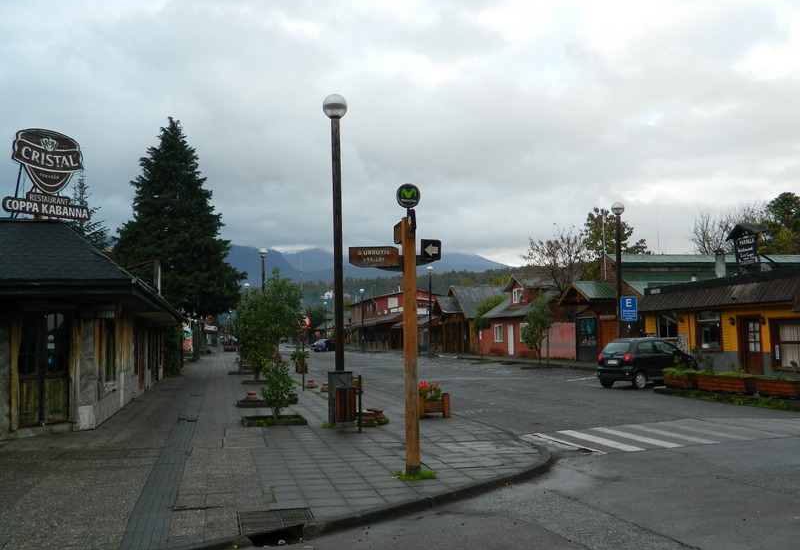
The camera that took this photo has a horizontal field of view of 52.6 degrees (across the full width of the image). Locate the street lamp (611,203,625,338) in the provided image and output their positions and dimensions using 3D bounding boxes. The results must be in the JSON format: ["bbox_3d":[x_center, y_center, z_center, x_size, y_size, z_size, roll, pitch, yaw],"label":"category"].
[{"bbox_3d":[7.613,0.524,28.185,0.468,6.150,0.468,0,-5,-12],"label":"street lamp"}]

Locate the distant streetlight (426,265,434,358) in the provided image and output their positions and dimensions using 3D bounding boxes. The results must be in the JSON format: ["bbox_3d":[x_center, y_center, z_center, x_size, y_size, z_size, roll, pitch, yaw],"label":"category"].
[{"bbox_3d":[2.003,2.441,53.300,0.468,6.048,0.468,0,-5,-12],"label":"distant streetlight"}]

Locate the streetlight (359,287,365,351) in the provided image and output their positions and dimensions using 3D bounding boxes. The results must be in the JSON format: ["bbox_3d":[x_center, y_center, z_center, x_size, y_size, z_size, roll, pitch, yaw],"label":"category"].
[{"bbox_3d":[-3.458,4.098,74.000,0.450,5.800,0.450,0,-4,-12],"label":"streetlight"}]

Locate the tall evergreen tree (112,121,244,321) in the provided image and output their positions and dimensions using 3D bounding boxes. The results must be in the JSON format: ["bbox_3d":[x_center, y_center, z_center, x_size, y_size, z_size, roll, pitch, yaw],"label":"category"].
[{"bbox_3d":[-15.196,-2.458,56.000,9.200,16.900,9.200,0,-4,-12],"label":"tall evergreen tree"}]

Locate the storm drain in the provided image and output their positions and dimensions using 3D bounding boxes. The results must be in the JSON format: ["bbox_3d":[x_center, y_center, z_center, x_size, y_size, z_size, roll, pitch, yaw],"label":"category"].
[{"bbox_3d":[-1.076,2.220,7.070,0.670,0.150,0.870,0,-4,-12],"label":"storm drain"}]

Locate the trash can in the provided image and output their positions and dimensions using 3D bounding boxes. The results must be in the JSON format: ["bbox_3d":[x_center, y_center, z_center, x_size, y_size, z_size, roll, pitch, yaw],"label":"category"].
[{"bbox_3d":[-0.888,2.129,13.350,0.360,0.590,0.360,0,-4,-12],"label":"trash can"}]

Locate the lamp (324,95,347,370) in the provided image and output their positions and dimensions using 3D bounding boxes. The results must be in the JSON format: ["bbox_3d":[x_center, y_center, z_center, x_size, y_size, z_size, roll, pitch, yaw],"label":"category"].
[{"bbox_3d":[-1.163,-0.698,15.176,0.468,5.505,0.468,0,-5,-12],"label":"lamp"}]

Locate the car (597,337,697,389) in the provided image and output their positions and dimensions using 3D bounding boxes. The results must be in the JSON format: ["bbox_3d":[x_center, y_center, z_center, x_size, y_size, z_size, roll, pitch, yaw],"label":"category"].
[{"bbox_3d":[7.773,2.745,25.200,3.500,1.500,1.500,2,-5,-32],"label":"car"}]

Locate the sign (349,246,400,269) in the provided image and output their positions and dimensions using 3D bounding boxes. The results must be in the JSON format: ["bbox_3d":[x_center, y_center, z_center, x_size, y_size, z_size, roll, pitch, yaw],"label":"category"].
[{"bbox_3d":[-0.294,-0.205,9.330,0.580,0.240,0.060,-1,-4,-3],"label":"sign"}]

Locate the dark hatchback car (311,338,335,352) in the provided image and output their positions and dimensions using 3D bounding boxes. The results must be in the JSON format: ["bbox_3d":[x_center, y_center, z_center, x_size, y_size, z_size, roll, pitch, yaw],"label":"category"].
[{"bbox_3d":[-7.942,7.702,88.000,1.680,1.480,3.950,-3,-5,30],"label":"dark hatchback car"}]

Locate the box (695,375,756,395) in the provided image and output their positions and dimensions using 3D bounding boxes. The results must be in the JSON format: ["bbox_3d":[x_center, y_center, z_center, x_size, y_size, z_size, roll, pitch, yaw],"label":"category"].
[{"bbox_3d":[8.213,2.747,20.243,0.550,0.380,2.032,0,-5,-12],"label":"box"}]

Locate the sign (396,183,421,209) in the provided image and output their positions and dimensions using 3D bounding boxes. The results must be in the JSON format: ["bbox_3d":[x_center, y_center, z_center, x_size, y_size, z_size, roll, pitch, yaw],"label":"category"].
[{"bbox_3d":[0.103,-0.935,9.607,0.290,0.290,0.060,0,-5,-12],"label":"sign"}]

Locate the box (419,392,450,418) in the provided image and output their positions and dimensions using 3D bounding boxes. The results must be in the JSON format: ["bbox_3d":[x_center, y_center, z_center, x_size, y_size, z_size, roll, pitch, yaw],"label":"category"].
[{"bbox_3d":[0.613,2.592,16.131,0.635,0.490,0.600,0,-5,-12],"label":"box"}]

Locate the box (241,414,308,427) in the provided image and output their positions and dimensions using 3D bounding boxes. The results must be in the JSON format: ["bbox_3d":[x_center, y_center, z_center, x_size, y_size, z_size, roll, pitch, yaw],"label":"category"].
[{"bbox_3d":[-2.443,2.809,15.648,1.200,0.110,1.180,0,-5,-12],"label":"box"}]

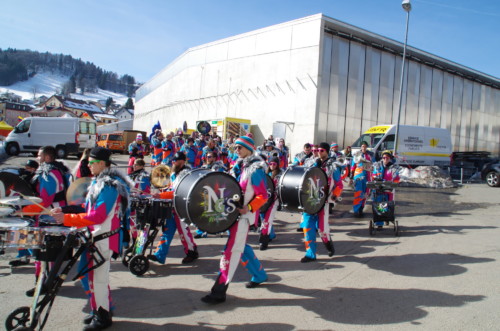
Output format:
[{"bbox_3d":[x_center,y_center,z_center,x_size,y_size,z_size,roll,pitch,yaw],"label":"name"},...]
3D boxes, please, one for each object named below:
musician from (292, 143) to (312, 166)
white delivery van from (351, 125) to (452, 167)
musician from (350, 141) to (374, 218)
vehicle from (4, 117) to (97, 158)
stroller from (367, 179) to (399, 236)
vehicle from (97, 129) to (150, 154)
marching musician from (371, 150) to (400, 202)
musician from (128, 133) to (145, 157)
[{"bbox_3d":[1.216,0.400,8.324,0.600,1.710,0.500,4,5,21],"label":"musician"},{"bbox_3d":[8.280,-0.959,21.251,6.100,2.530,2.050,1,5,-19],"label":"white delivery van"},{"bbox_3d":[2.714,0.358,9.020,0.620,1.800,0.520,5,6,25],"label":"musician"},{"bbox_3d":[-11.700,-1.678,21.900,5.050,2.270,2.050,3,5,8],"label":"vehicle"},{"bbox_3d":[2.678,0.840,7.537,0.600,1.100,0.680,4,5,21],"label":"stroller"},{"bbox_3d":[-9.669,-1.700,27.129,4.200,1.600,1.750,4,5,18],"label":"vehicle"},{"bbox_3d":[2.890,0.539,7.927,0.620,1.650,0.520,5,6,22],"label":"marching musician"},{"bbox_3d":[-3.931,-0.264,13.123,0.580,1.730,0.480,2,5,-9],"label":"musician"}]

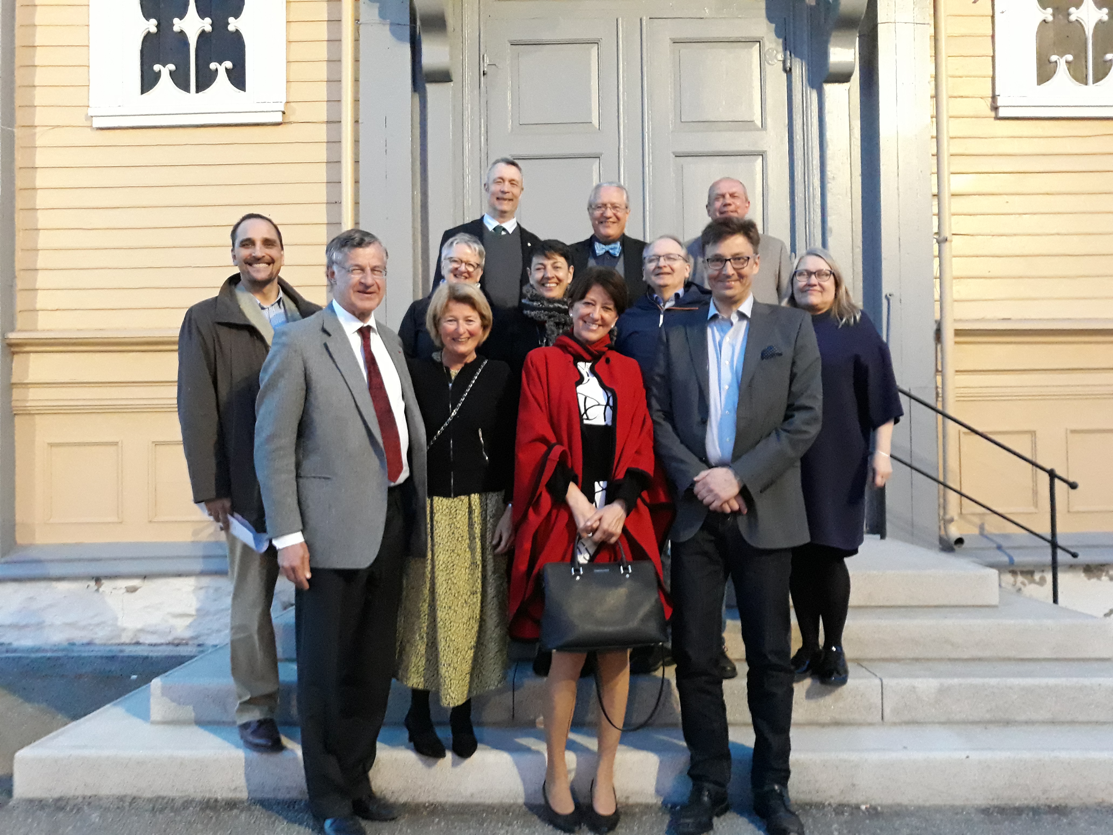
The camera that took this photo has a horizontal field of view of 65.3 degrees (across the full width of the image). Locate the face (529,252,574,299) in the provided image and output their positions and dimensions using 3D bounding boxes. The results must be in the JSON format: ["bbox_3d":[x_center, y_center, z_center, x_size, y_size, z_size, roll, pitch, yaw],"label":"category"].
[{"bbox_3d":[-0.020,-0.539,3.270,0.165,0.185,0.150,0,-2,-2],"label":"face"}]

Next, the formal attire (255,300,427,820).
[{"bbox_3d":[-0.659,0.429,2.670,0.540,1.580,0.360,1,-3,-37],"label":"formal attire"}]

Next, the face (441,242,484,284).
[{"bbox_3d":[-0.366,-0.594,3.380,0.160,0.180,0.155,9,-2,-12],"label":"face"}]

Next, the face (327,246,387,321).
[{"bbox_3d":[-0.615,-0.412,2.670,0.170,0.238,0.170,-1,-3,-32],"label":"face"}]

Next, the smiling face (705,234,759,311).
[{"bbox_3d":[0.547,-0.453,2.710,0.166,0.238,0.170,-2,-2,19],"label":"smiling face"}]

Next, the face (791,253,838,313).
[{"bbox_3d":[0.974,-0.506,3.270,0.165,0.220,0.160,-1,-2,18],"label":"face"}]

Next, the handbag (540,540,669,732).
[{"bbox_3d":[0.142,0.640,2.560,0.370,0.560,0.160,0,-2,-13],"label":"handbag"}]

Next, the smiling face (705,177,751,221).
[{"bbox_3d":[0.722,-0.907,3.650,0.178,0.205,0.170,-1,-2,12],"label":"smiling face"}]

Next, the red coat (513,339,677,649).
[{"bbox_3d":[0.115,0.217,2.765,0.540,0.970,0.380,0,-2,-10],"label":"red coat"}]

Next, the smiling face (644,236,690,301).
[{"bbox_3d":[0.420,-0.565,3.300,0.175,0.235,0.170,0,-2,18],"label":"smiling face"}]

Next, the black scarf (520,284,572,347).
[{"bbox_3d":[-0.025,-0.384,3.290,0.250,0.270,0.200,0,-2,-2],"label":"black scarf"}]

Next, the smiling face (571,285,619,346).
[{"bbox_3d":[0.119,-0.319,2.710,0.142,0.188,0.150,9,-2,4],"label":"smiling face"}]

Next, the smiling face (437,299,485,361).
[{"bbox_3d":[-0.318,-0.291,2.890,0.155,0.200,0.155,0,-2,-6],"label":"smiling face"}]

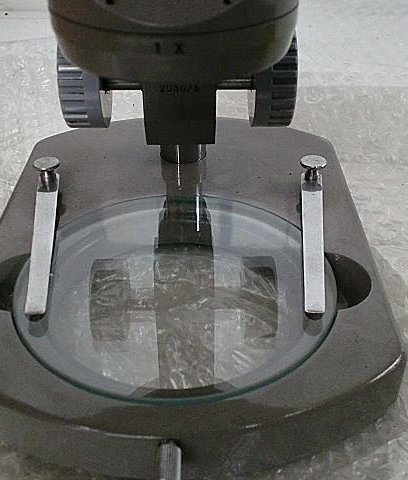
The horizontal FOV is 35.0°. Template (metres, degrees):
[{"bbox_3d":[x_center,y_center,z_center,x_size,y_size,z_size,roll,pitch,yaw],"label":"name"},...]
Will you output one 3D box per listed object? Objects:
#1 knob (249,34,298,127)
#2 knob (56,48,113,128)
[{"bbox_3d":[0.024,-0.058,0.229,0.014,0.036,0.036,-1,34,-1],"label":"knob"},{"bbox_3d":[-0.041,-0.057,0.228,0.014,0.036,0.036,-1,34,-1],"label":"knob"}]

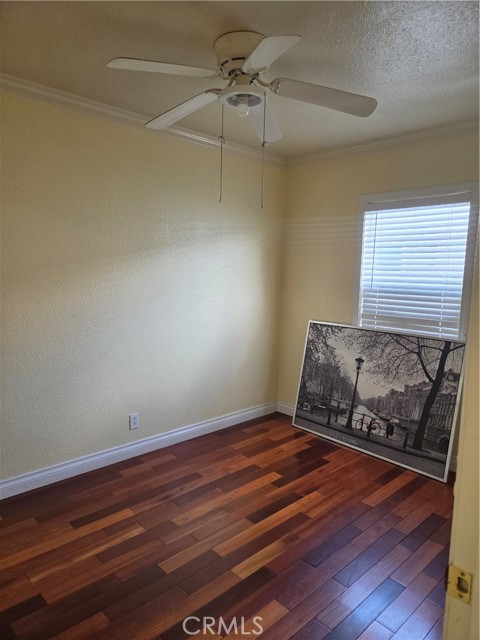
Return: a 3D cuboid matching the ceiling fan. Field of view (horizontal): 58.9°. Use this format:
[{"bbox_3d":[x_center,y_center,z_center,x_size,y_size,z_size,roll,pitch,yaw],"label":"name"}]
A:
[{"bbox_3d":[-0.022,-1.118,2.003,1.200,0.305,1.200,-5,10,-43],"label":"ceiling fan"}]

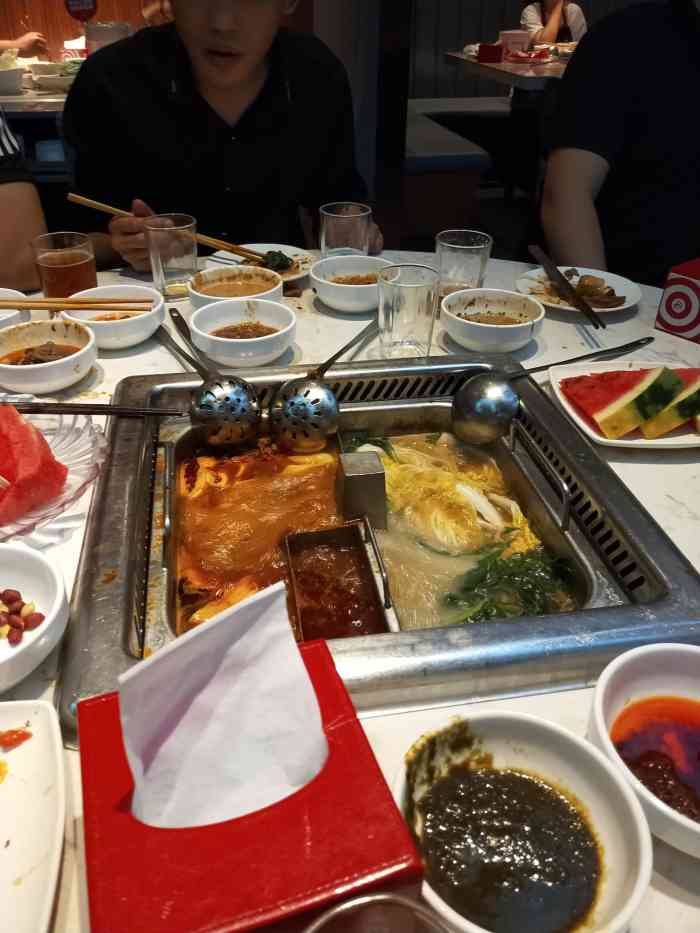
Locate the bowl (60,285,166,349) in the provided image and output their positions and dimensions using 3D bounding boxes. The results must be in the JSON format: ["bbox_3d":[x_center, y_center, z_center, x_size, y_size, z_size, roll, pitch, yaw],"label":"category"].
[{"bbox_3d":[-0.286,-0.181,0.835,0.119,0.046,0.119,1,37,0],"label":"bowl"}]

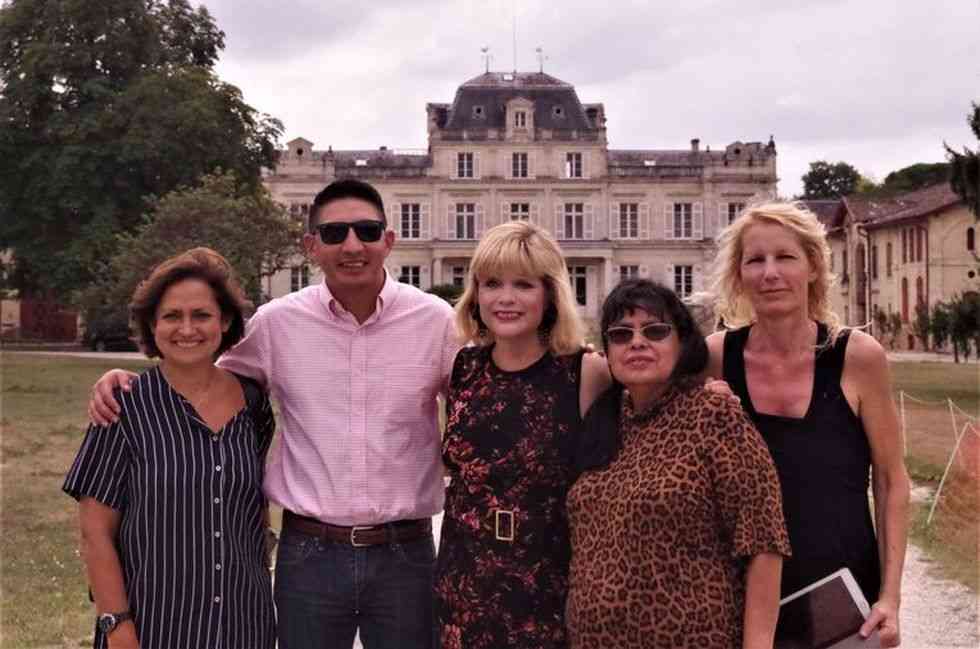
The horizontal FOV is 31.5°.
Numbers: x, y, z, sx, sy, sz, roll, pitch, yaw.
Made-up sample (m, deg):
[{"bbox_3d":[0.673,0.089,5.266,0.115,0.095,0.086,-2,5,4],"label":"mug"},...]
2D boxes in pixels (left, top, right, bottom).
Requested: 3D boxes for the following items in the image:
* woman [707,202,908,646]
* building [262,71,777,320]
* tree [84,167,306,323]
[{"bbox_3d":[0.690,0.585,3.870,0.510,1.700,0.360,0,0,16],"label":"woman"},{"bbox_3d":[2.200,-8.000,128.000,35.800,19.500,16.000,0,0,-1],"label":"building"},{"bbox_3d":[-15.200,-3.000,88.000,11.200,9.400,10.500,0,0,0],"label":"tree"}]

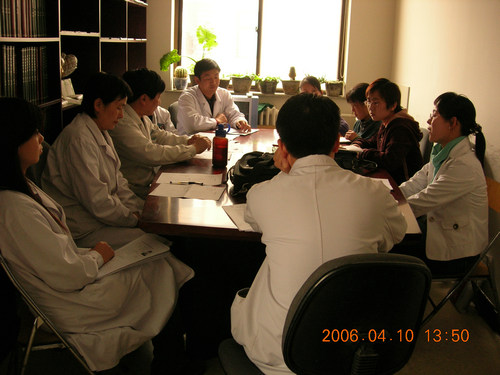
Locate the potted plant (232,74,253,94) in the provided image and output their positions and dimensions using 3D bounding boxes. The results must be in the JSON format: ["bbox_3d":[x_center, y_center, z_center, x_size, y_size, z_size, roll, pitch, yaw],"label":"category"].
[{"bbox_3d":[-0.074,-0.937,4.979,0.185,0.175,0.180,3,16,1],"label":"potted plant"}]

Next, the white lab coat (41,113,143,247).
[{"bbox_3d":[-0.717,-0.040,2.510,0.500,0.620,0.470,4,16,6],"label":"white lab coat"}]

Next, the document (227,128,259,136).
[{"bbox_3d":[-0.065,-0.403,3.945,0.200,0.012,0.280,9,17,21],"label":"document"}]

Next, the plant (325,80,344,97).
[{"bbox_3d":[0.767,-0.889,4.985,0.160,0.135,0.160,3,16,1],"label":"plant"}]

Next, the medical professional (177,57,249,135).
[{"bbox_3d":[-0.272,-0.312,4.061,0.560,1.250,0.660,-4,17,-20],"label":"medical professional"}]

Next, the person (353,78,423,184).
[{"bbox_3d":[0.664,0.021,3.064,0.620,1.240,0.480,3,16,3],"label":"person"}]

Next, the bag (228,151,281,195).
[{"bbox_3d":[0.058,-0.081,2.576,0.320,0.160,0.300,3,16,1],"label":"bag"}]

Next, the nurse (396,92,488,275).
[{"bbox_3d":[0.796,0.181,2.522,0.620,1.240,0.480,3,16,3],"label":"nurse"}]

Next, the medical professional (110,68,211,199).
[{"bbox_3d":[-0.516,-0.025,3.028,0.660,1.250,0.520,3,16,3],"label":"medical professional"}]

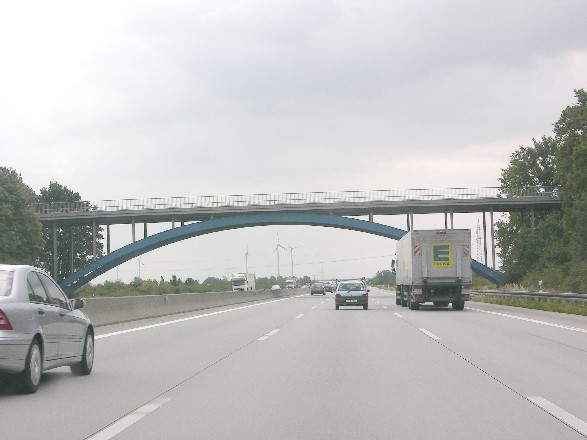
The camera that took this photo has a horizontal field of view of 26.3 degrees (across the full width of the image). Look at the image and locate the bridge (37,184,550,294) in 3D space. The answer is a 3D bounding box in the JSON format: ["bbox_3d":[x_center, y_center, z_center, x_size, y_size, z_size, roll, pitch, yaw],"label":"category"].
[{"bbox_3d":[-0.848,2.624,134.218,57.000,10.300,8.800,-1,-3,4],"label":"bridge"}]

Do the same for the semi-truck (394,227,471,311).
[{"bbox_3d":[6.820,2.576,62.509,2.550,3.550,16.000,-1,-3,2],"label":"semi-truck"}]

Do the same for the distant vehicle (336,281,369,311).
[{"bbox_3d":[2.891,3.749,61.971,1.640,1.410,3.700,-1,-3,2],"label":"distant vehicle"}]

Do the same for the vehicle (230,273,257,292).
[{"bbox_3d":[-8.563,11.020,216.316,2.550,3.750,16.000,-1,-3,2],"label":"vehicle"}]

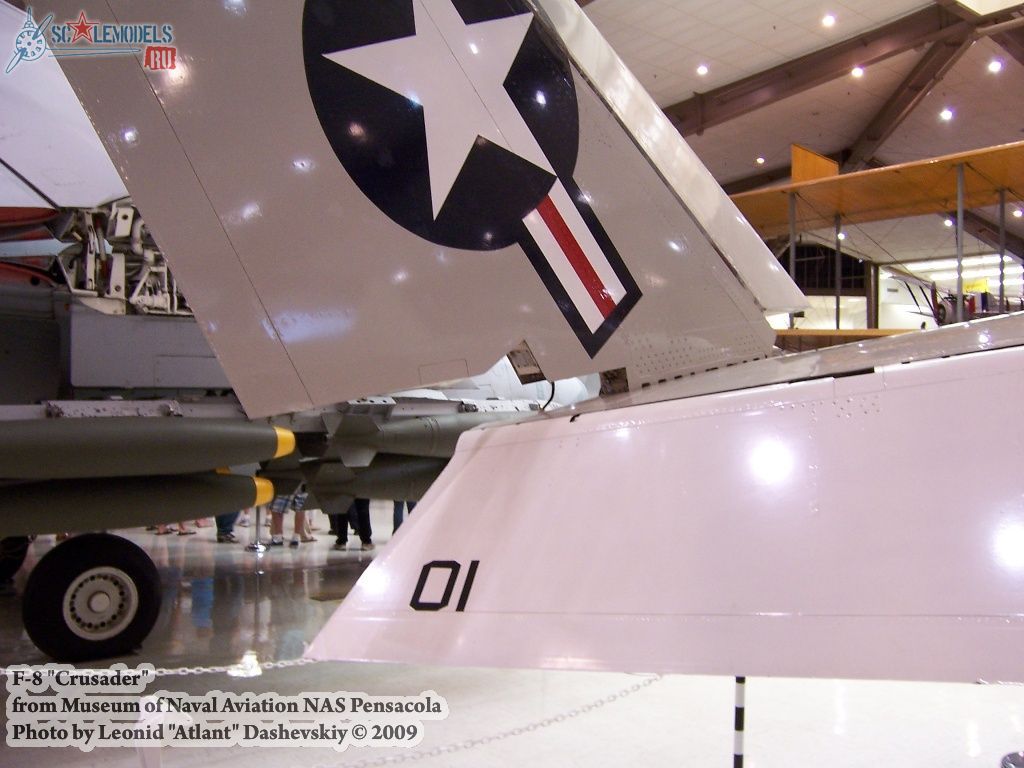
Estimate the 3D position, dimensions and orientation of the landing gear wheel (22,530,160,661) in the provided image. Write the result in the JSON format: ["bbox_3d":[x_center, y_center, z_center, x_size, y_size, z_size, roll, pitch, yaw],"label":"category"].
[{"bbox_3d":[-2.890,1.475,6.760,0.900,0.875,0.285,3,-3,-39],"label":"landing gear wheel"}]

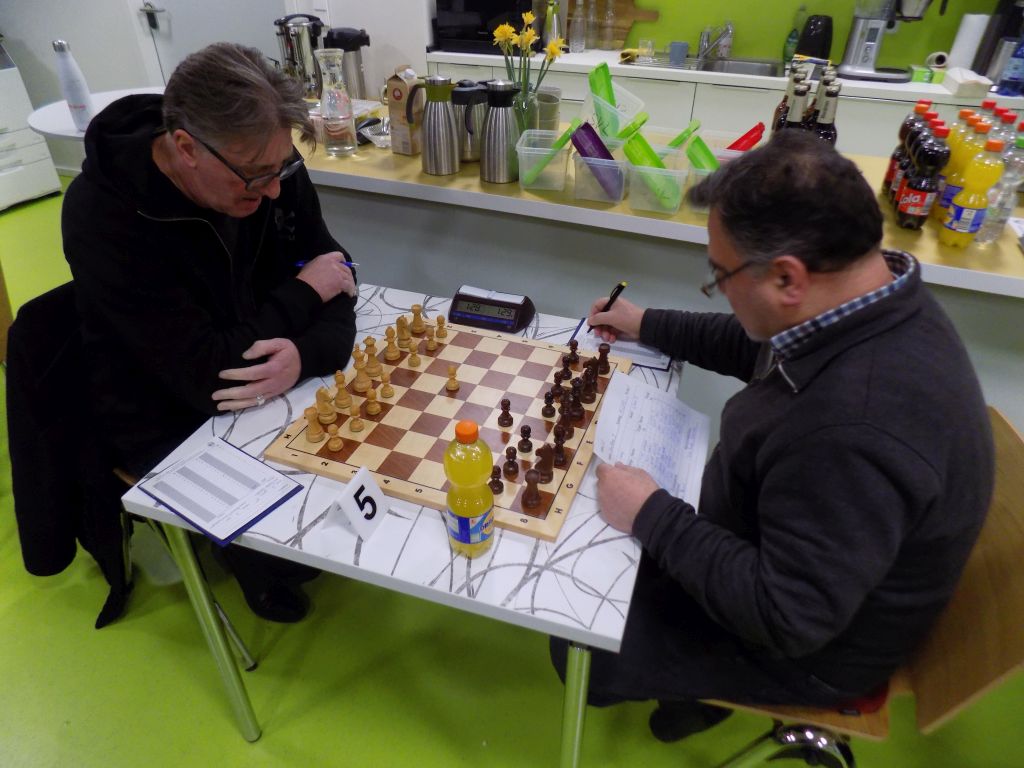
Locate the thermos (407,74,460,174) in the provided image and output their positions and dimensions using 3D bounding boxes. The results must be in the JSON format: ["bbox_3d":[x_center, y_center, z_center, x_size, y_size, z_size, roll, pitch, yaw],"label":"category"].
[{"bbox_3d":[-0.216,-0.716,1.879,0.142,0.248,0.110,1,34,0],"label":"thermos"}]

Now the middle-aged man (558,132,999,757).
[{"bbox_3d":[0.377,0.225,1.214,0.680,1.300,0.660,9,35,12],"label":"middle-aged man"}]

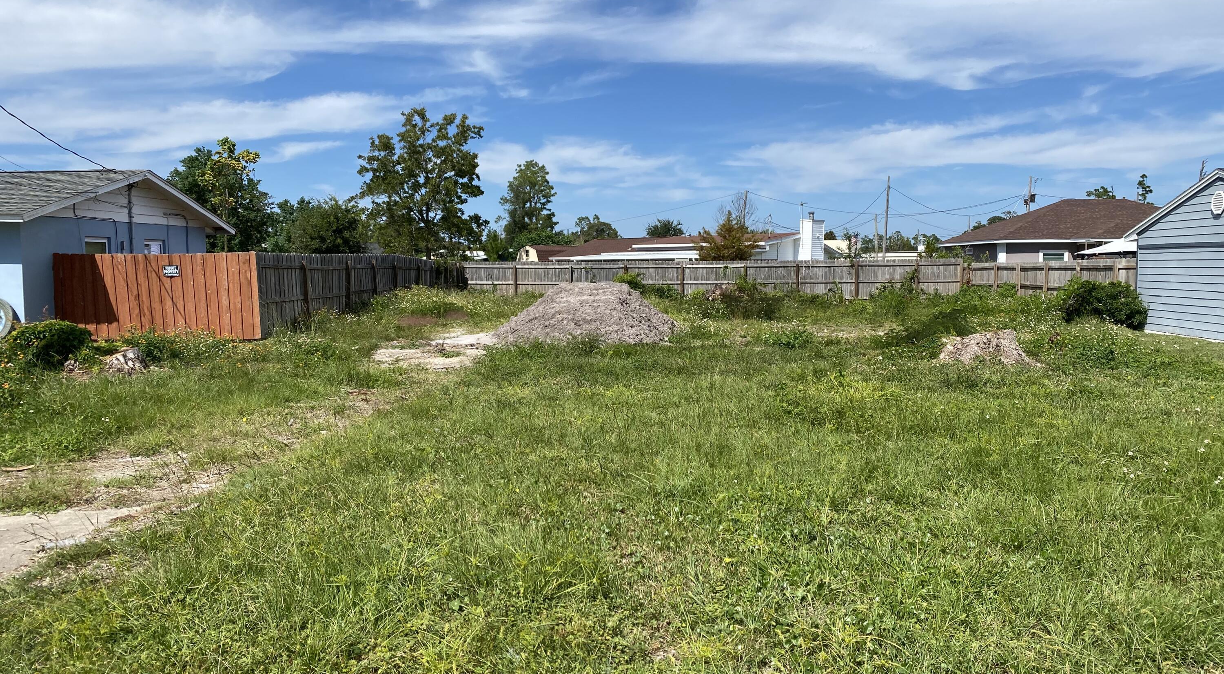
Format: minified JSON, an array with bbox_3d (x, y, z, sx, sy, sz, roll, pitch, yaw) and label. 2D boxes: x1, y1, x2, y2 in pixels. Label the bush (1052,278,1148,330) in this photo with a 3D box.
[{"bbox_3d":[12.096,-0.825,22.802,2.300,1.264,2.000,0,4,0],"label":"bush"}]

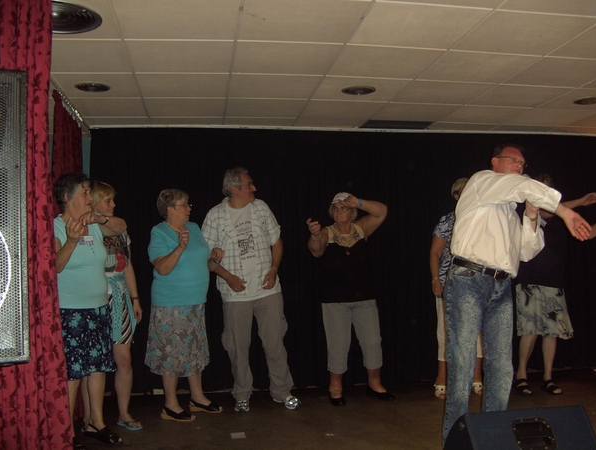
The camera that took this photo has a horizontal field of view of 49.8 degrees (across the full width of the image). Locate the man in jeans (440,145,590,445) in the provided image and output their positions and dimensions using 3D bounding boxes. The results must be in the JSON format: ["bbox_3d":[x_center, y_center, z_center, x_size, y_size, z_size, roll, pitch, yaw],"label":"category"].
[{"bbox_3d":[1.143,0.368,3.382,0.580,1.680,0.600,2,-5,-40],"label":"man in jeans"}]

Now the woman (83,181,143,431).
[{"bbox_3d":[-1.177,0.498,3.968,0.400,1.570,0.470,-4,-5,43],"label":"woman"}]

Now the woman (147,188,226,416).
[{"bbox_3d":[-0.757,0.520,4.340,0.480,1.560,0.500,-3,-4,35],"label":"woman"}]

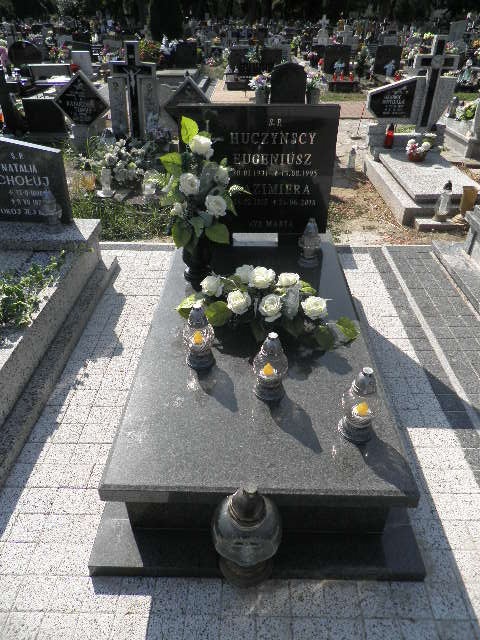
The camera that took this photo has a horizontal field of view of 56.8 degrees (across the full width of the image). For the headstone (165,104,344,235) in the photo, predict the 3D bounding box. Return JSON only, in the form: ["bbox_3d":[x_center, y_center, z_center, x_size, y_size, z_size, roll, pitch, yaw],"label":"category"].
[{"bbox_3d":[0.091,-0.812,2.454,0.822,0.683,0.073,1,35,1],"label":"headstone"}]

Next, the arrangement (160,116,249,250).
[{"bbox_3d":[-0.144,-0.559,1.866,0.340,0.530,0.260,1,35,1],"label":"arrangement"}]

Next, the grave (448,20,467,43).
[{"bbox_3d":[7.049,-9.198,14.223,0.500,0.720,0.160,1,35,1],"label":"grave"}]

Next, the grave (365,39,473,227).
[{"bbox_3d":[1.745,-1.745,3.957,0.840,1.240,1.600,1,35,1],"label":"grave"}]

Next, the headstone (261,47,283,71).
[{"bbox_3d":[0.735,-5.999,10.256,0.500,0.480,0.140,1,35,1],"label":"headstone"}]

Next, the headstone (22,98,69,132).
[{"bbox_3d":[-2.372,-2.487,5.428,0.500,0.440,0.150,1,35,1],"label":"headstone"}]

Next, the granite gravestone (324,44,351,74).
[{"bbox_3d":[2.242,-5.924,10.139,0.600,0.600,0.150,1,35,1],"label":"granite gravestone"}]

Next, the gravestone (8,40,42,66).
[{"bbox_3d":[-4.655,-5.793,9.665,0.745,0.504,0.080,1,35,1],"label":"gravestone"}]

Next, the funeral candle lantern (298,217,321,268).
[{"bbox_3d":[0.380,-0.413,2.334,0.117,0.254,0.117,1,35,1],"label":"funeral candle lantern"}]

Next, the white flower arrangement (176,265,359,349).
[{"bbox_3d":[0.109,-0.067,1.836,0.752,0.263,0.394,1,35,1],"label":"white flower arrangement"}]

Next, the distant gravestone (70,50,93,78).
[{"bbox_3d":[-2.982,-4.848,8.494,0.360,0.530,0.140,1,35,1],"label":"distant gravestone"}]

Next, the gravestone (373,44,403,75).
[{"bbox_3d":[3.292,-5.796,9.904,0.641,0.587,0.080,1,35,1],"label":"gravestone"}]

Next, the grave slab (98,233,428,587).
[{"bbox_3d":[0.072,0.115,2.088,1.041,0.325,1.944,1,35,1],"label":"grave slab"}]

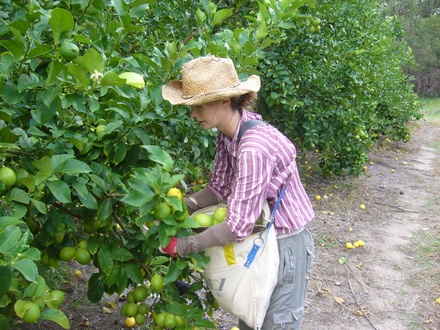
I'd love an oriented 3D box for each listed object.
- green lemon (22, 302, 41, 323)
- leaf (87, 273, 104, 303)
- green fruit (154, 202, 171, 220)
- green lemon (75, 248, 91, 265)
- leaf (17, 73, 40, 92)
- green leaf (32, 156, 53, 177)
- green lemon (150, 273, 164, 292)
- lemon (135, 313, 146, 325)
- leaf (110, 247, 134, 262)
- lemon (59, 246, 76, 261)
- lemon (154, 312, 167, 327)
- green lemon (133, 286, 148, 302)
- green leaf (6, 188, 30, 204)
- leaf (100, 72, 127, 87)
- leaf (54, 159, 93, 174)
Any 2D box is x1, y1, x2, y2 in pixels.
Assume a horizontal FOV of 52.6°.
[{"bbox_3d":[-0.619,0.484,1.460,0.057,0.067,0.057,0,10,0],"label":"green lemon"},{"bbox_3d":[-0.463,0.459,1.660,0.060,0.112,0.022,6,-24,-13],"label":"leaf"},{"bbox_3d":[-0.212,0.173,1.650,0.058,0.064,0.058,0,10,0],"label":"green fruit"},{"bbox_3d":[-0.507,0.340,1.650,0.058,0.065,0.058,0,10,0],"label":"green lemon"},{"bbox_3d":[-0.624,-0.269,1.450,0.075,0.063,0.040,-4,11,-23],"label":"leaf"},{"bbox_3d":[-0.551,0.008,1.380,0.062,0.066,0.030,-4,11,-22],"label":"green leaf"},{"bbox_3d":[-0.249,0.471,1.780,0.055,0.072,0.055,0,10,0],"label":"green lemon"},{"bbox_3d":[-0.377,0.734,2.120,0.053,0.059,0.053,0,10,0],"label":"lemon"},{"bbox_3d":[-0.359,0.328,1.630,0.093,0.050,0.022,12,-33,-4],"label":"leaf"},{"bbox_3d":[-0.657,0.382,1.920,0.067,0.059,0.059,0,10,0],"label":"lemon"},{"bbox_3d":[-0.261,0.686,1.970,0.058,0.063,0.058,0,10,0],"label":"lemon"},{"bbox_3d":[-0.311,0.508,1.750,0.057,0.062,0.057,0,10,0],"label":"green lemon"},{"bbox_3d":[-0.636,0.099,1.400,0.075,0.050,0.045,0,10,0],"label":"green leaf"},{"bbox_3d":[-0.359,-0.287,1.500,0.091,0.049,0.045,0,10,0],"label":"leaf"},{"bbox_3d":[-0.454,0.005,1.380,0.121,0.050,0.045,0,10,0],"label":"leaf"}]

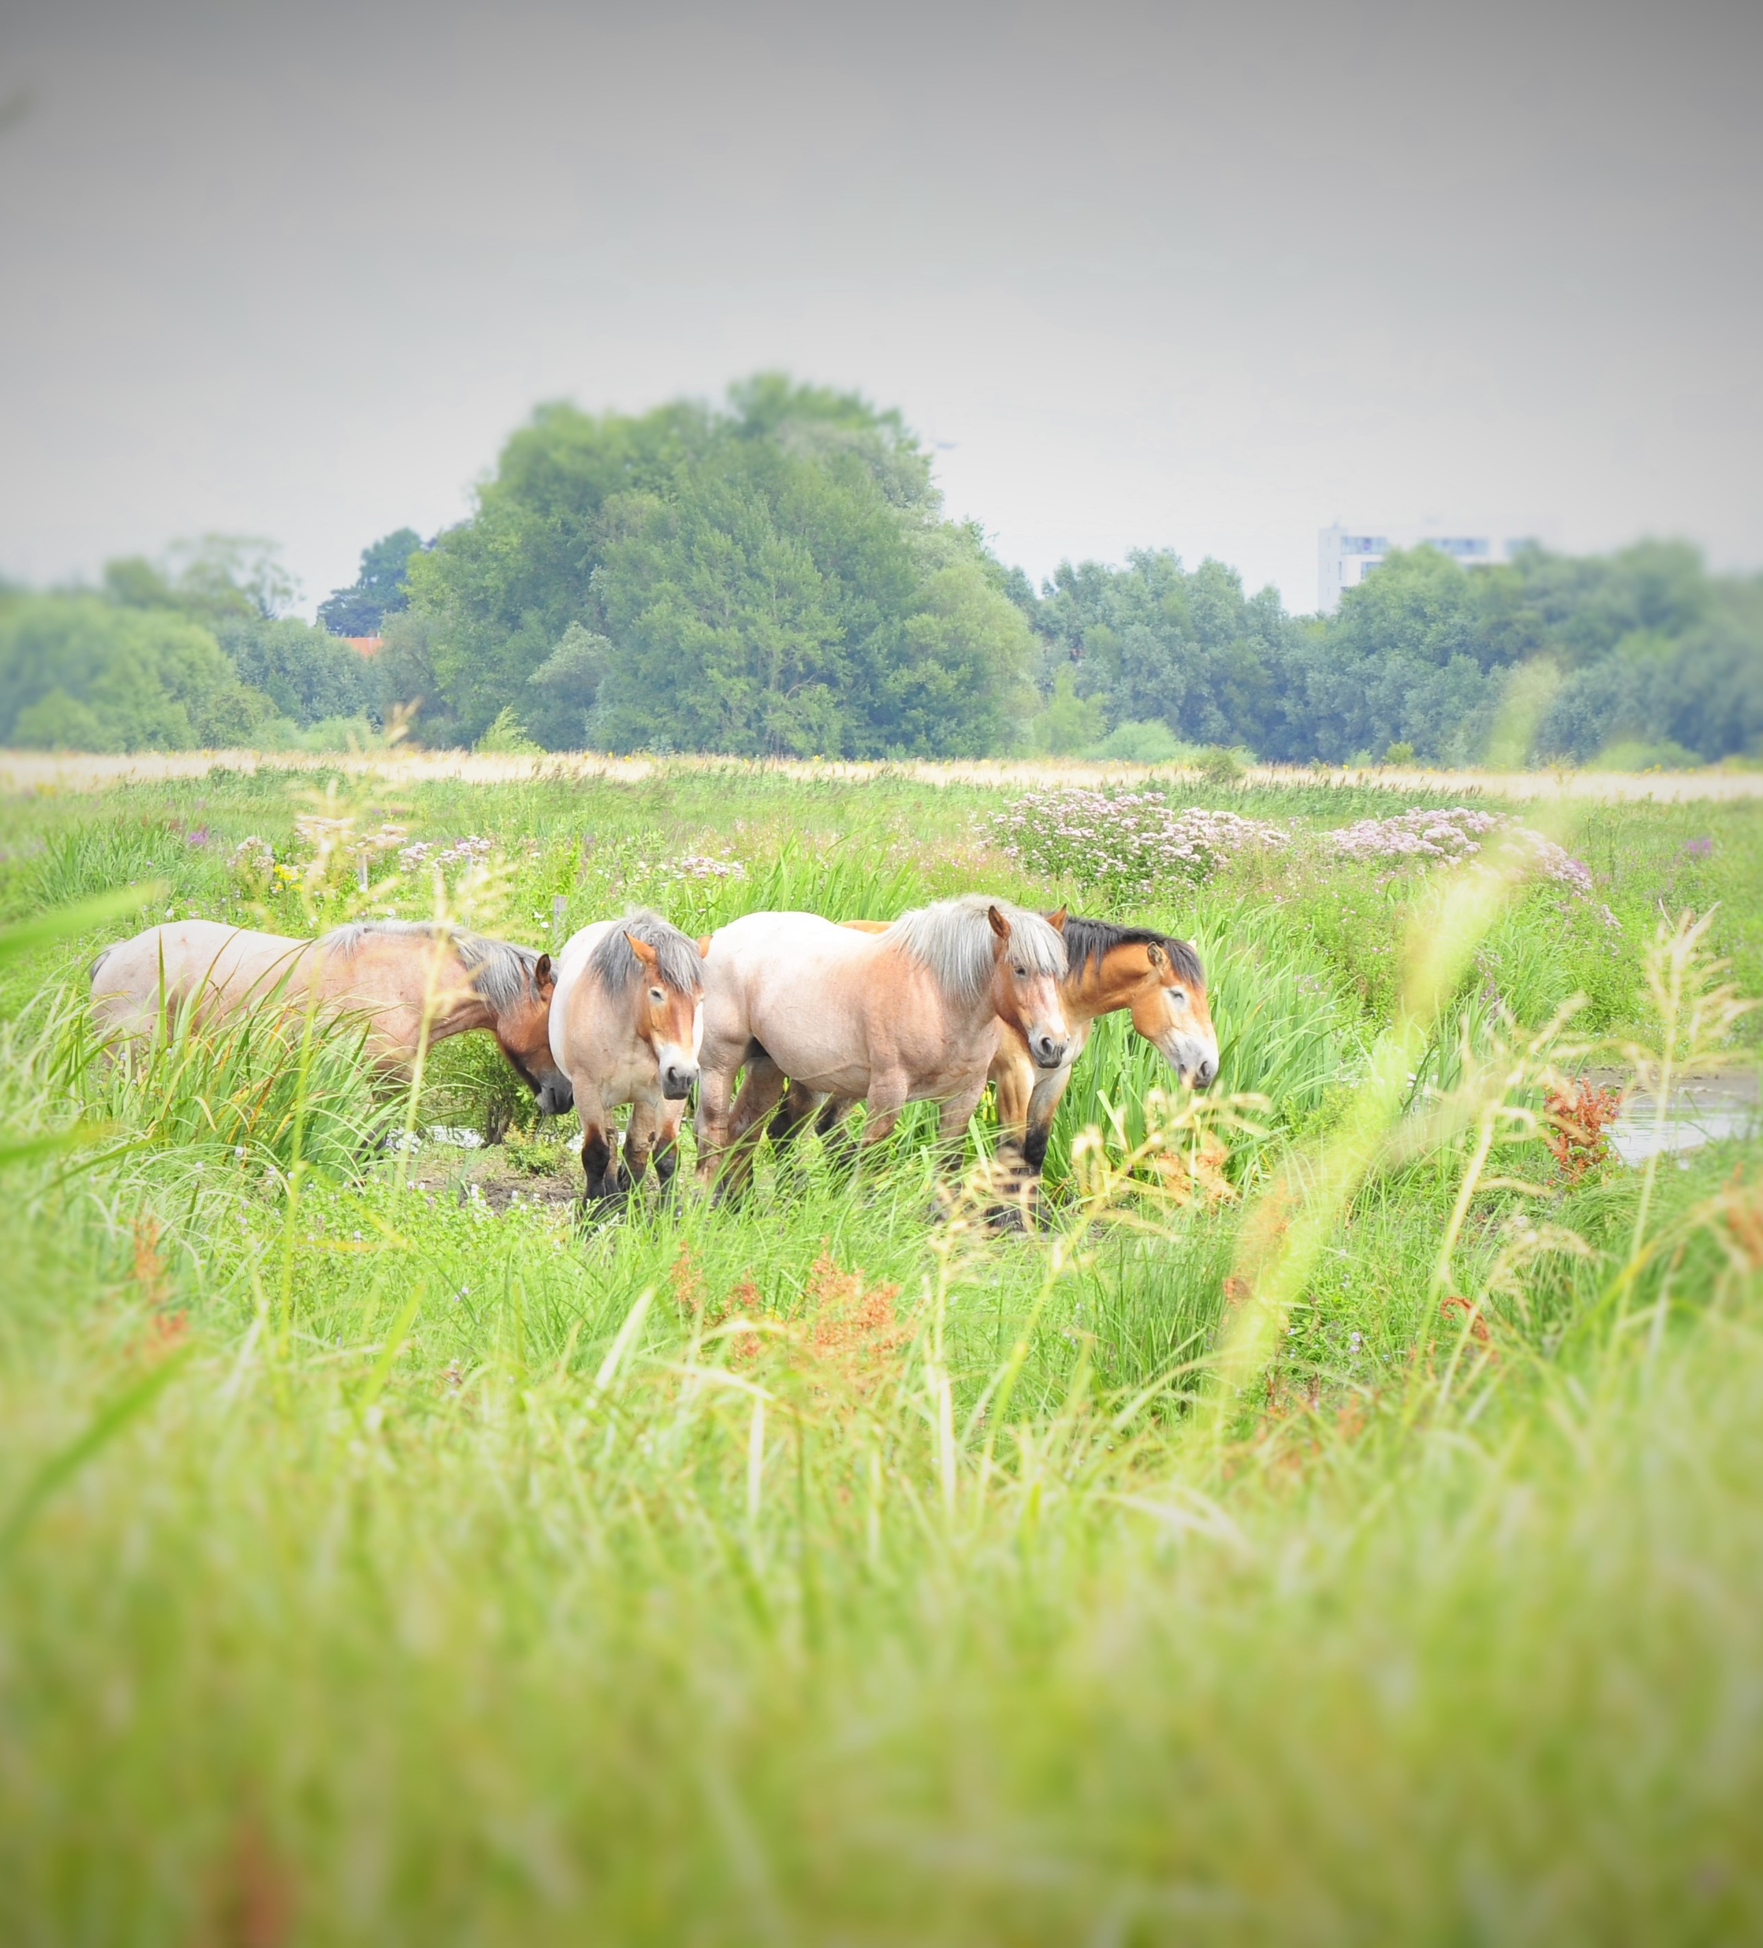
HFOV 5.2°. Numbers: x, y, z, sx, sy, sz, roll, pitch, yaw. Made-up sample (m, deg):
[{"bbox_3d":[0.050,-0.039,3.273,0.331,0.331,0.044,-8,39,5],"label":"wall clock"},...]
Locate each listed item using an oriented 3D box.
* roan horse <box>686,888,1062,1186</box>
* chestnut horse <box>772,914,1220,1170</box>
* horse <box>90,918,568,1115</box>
[{"bbox_3d":[0.027,0.415,93.000,2.100,1.570,0.700,1,1,41],"label":"roan horse"},{"bbox_3d":[0.548,0.459,94.300,2.200,1.500,0.680,0,1,20],"label":"chestnut horse"},{"bbox_3d":[-2.678,0.449,94.500,2.280,1.430,0.660,0,1,7],"label":"horse"}]

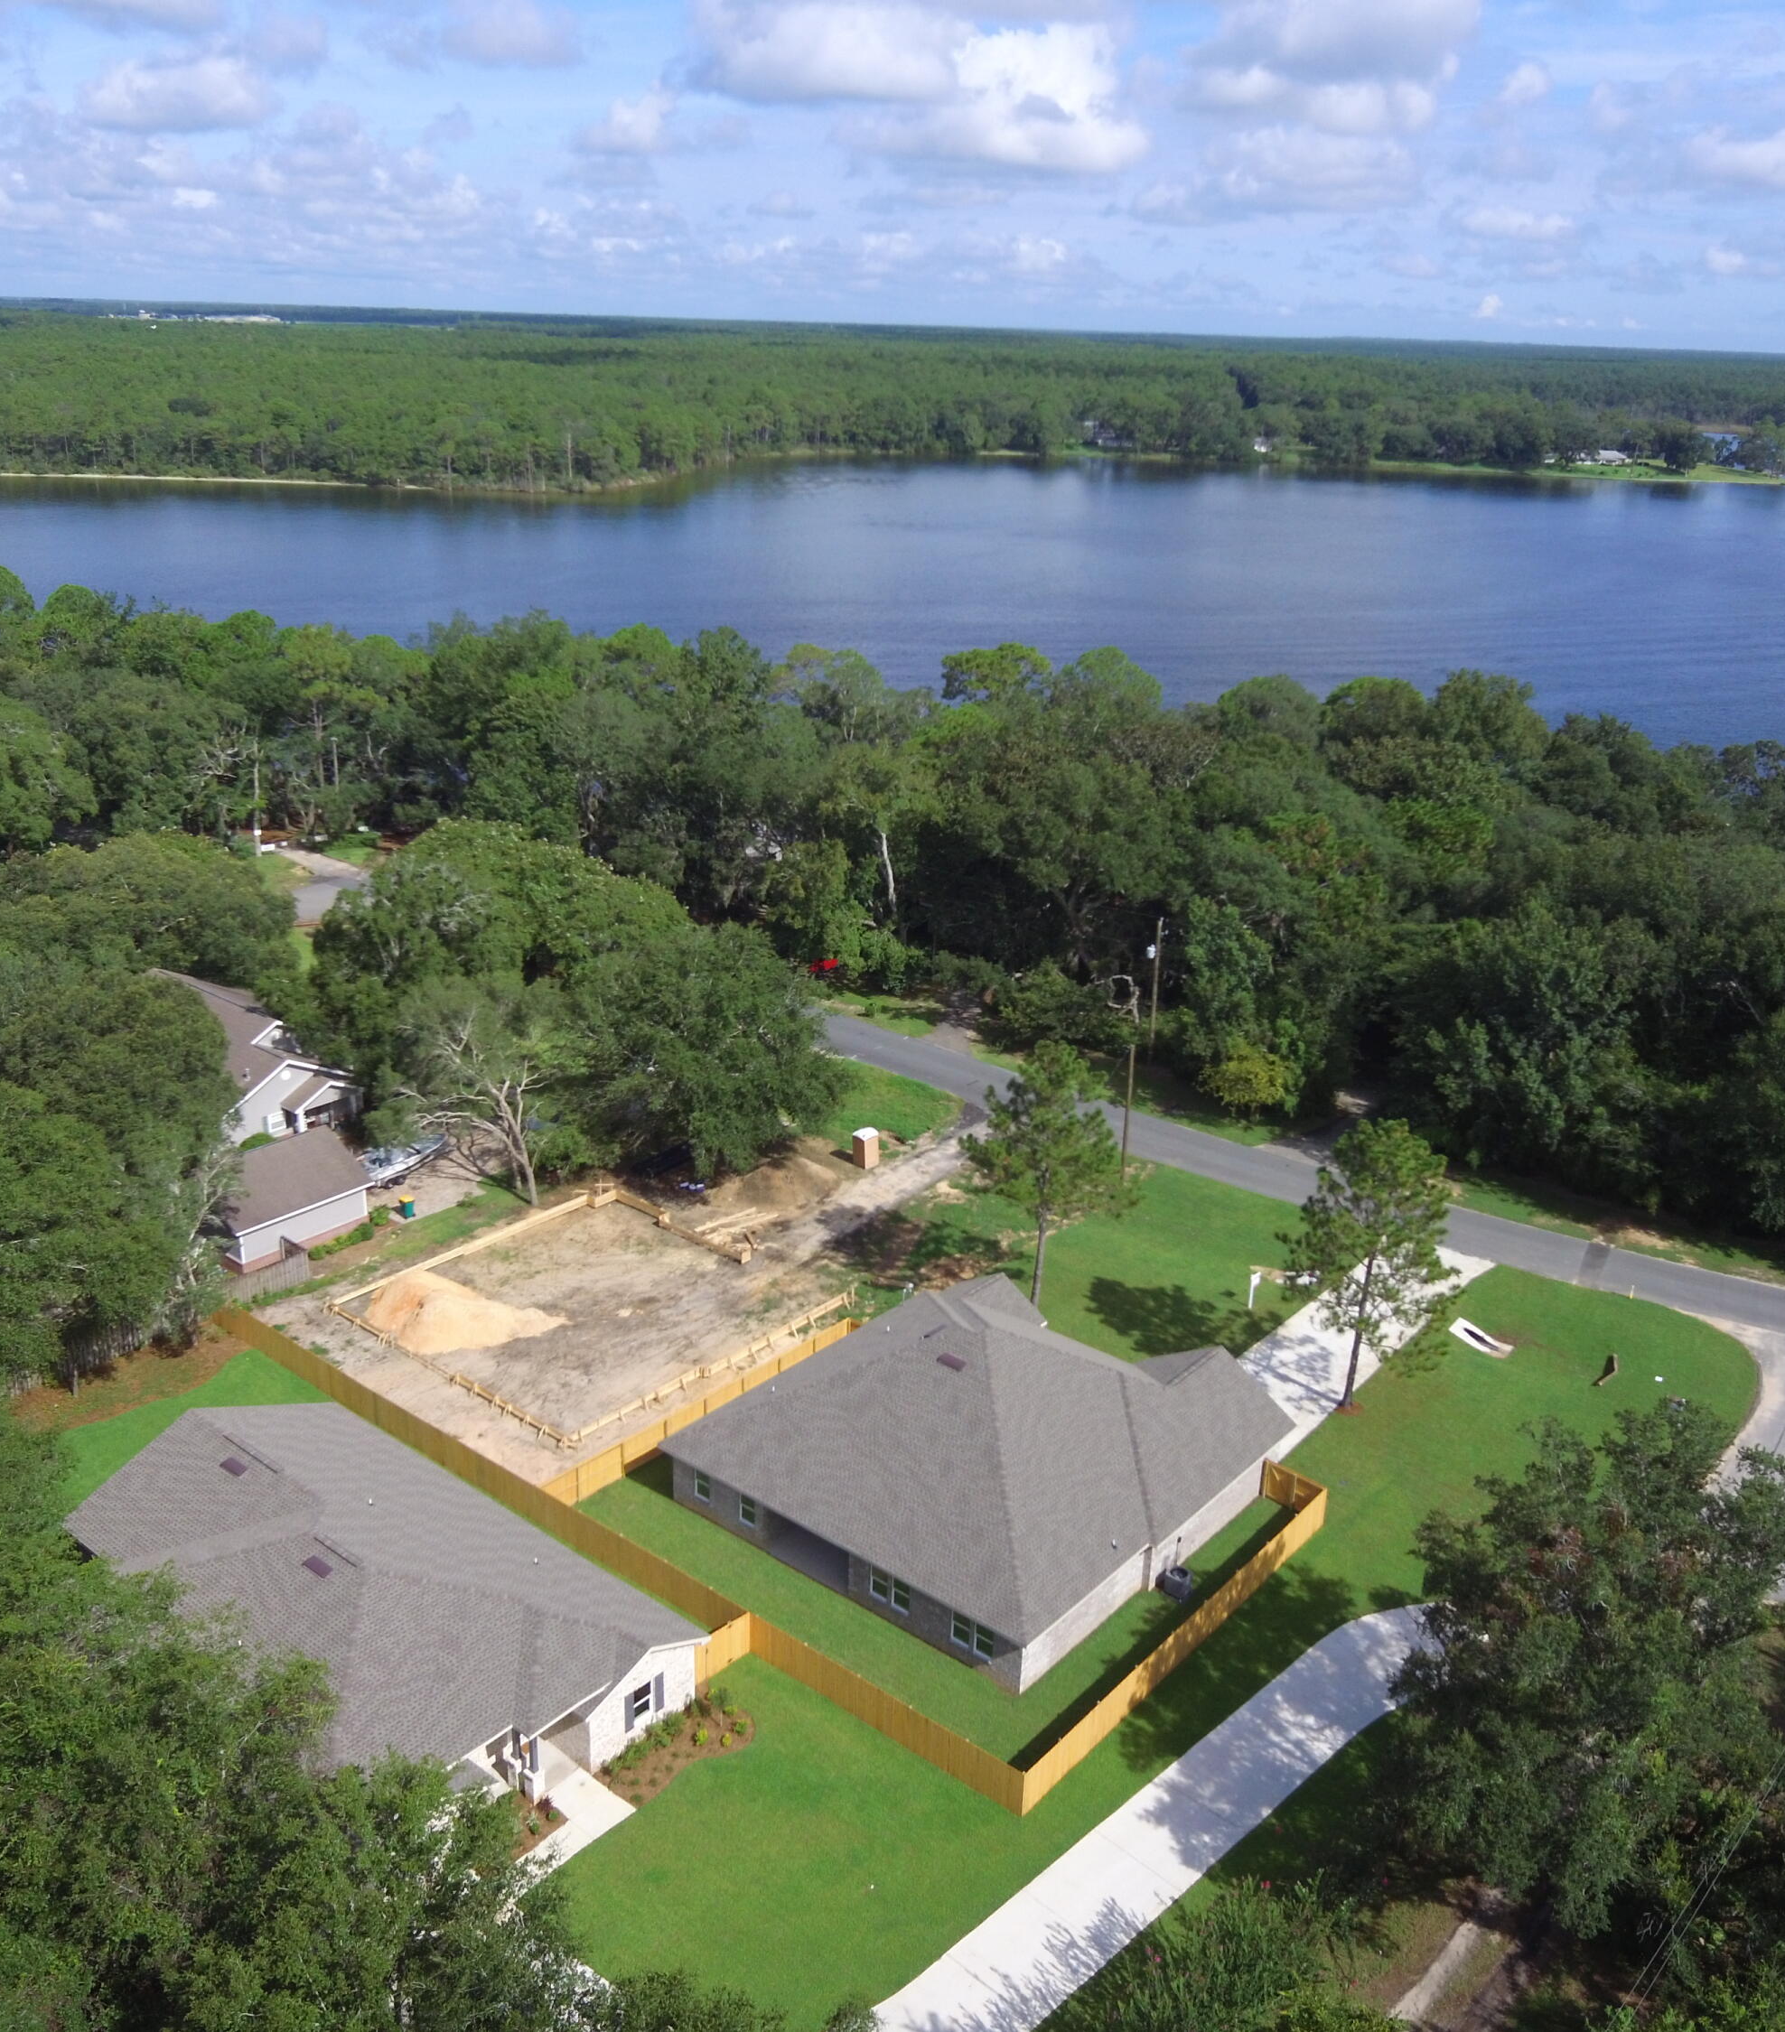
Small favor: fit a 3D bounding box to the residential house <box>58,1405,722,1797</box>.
[{"bbox_3d":[-19.188,19.791,54.036,21.371,6.914,14.038,21,30,36],"label":"residential house"}]

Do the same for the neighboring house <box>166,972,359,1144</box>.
[{"bbox_3d":[-39.574,1.985,94.007,17.810,5.867,9.114,21,30,36],"label":"neighboring house"}]

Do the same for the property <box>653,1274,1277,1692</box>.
[{"bbox_3d":[3.963,16.057,63.610,17.705,7.333,18.124,21,30,36],"label":"property"}]

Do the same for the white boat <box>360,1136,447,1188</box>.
[{"bbox_3d":[-26.720,7.954,86.130,2.200,1.886,5.762,19,29,34],"label":"white boat"}]

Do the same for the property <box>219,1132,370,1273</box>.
[{"bbox_3d":[-32.180,8.821,80.806,7.648,4.505,7.438,21,30,36],"label":"property"}]

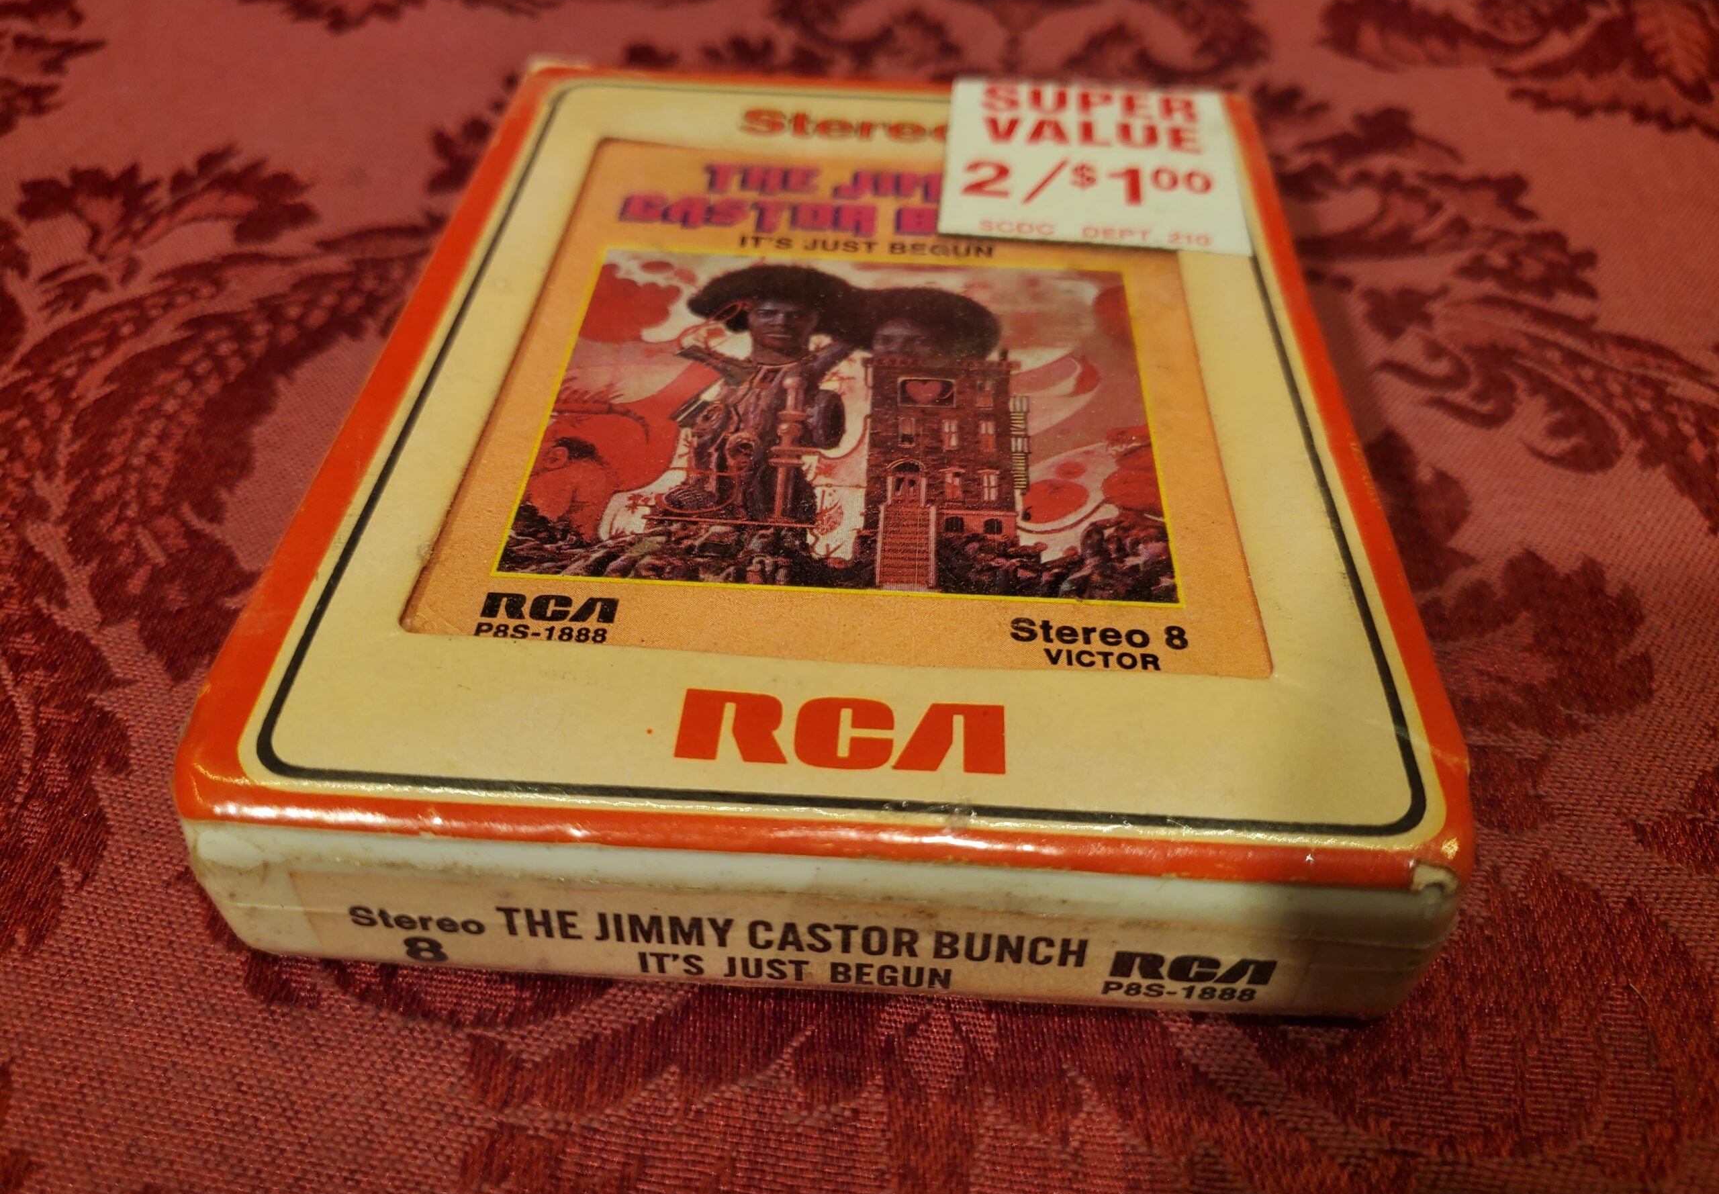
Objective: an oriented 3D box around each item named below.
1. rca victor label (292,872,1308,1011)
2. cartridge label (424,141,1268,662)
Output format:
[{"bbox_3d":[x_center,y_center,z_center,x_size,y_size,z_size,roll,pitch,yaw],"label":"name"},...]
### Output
[{"bbox_3d":[-0.005,0.028,0.106,0.082,0.012,0.001,3,41,1],"label":"rca victor label"},{"bbox_3d":[0.000,-0.028,0.144,0.076,0.001,0.092,3,46,1],"label":"cartridge label"}]

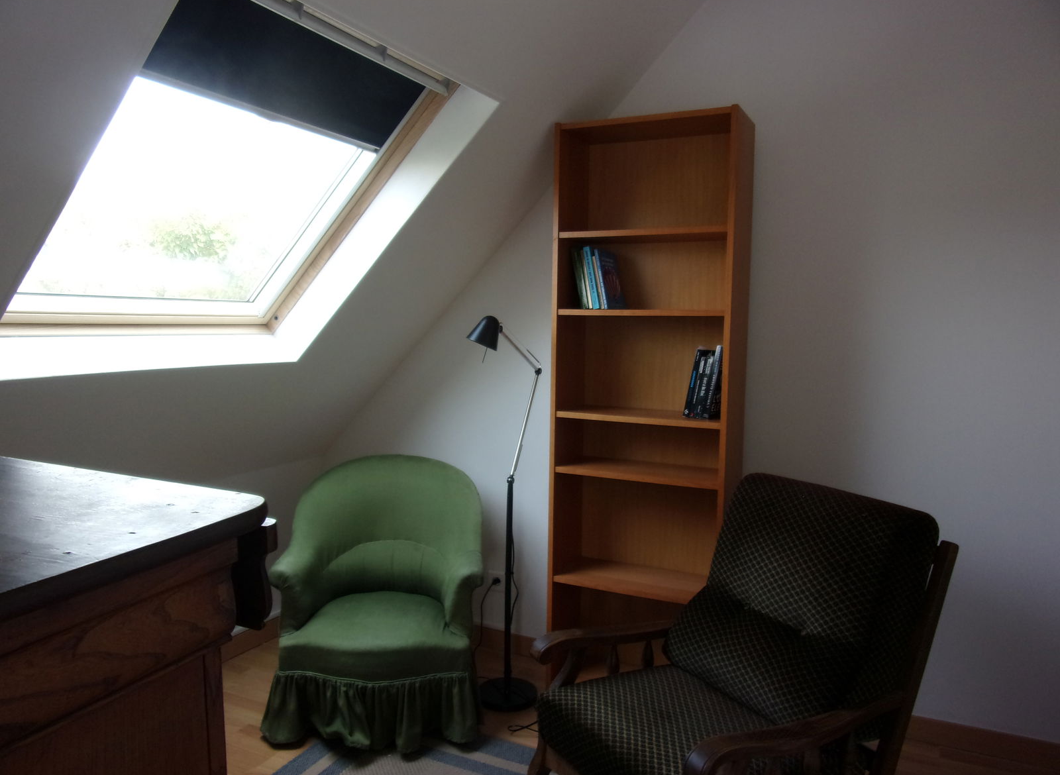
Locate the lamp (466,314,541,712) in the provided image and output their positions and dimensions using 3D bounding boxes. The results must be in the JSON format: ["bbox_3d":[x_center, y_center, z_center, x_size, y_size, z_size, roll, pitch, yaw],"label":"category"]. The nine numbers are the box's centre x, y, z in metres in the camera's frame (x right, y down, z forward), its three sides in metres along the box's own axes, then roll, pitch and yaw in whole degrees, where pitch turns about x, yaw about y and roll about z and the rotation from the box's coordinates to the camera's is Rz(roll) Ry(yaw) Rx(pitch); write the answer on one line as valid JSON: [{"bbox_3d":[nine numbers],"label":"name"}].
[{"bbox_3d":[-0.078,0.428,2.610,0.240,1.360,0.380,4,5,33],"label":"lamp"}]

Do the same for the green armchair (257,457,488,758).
[{"bbox_3d":[-0.520,0.688,2.600,0.720,0.830,0.670,1,4,-4],"label":"green armchair"}]

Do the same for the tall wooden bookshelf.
[{"bbox_3d":[0.400,0.123,2.518,0.602,1.995,0.268,3,5,27],"label":"tall wooden bookshelf"}]

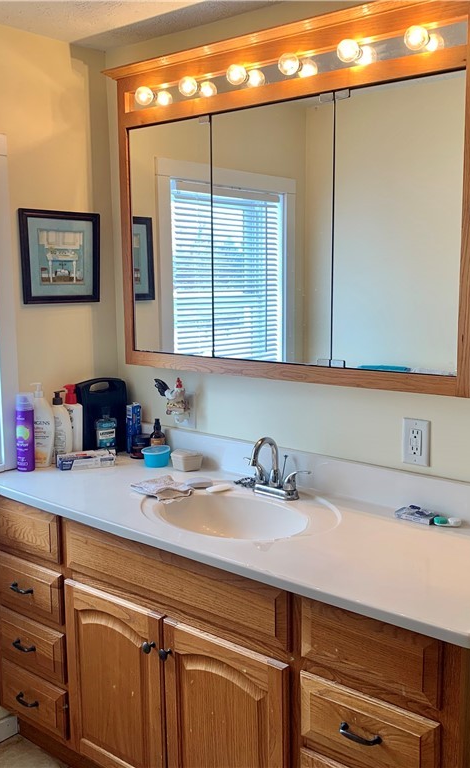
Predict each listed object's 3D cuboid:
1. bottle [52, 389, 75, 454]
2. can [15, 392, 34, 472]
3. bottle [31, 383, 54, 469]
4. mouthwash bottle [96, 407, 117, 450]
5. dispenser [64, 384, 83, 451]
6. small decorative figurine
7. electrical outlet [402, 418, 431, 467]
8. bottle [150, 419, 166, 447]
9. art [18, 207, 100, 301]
[{"bbox_3d":[-0.555,0.137,2.412,0.086,0.231,0.058,-1,9,-5],"label":"bottle"},{"bbox_3d":[-0.630,0.144,2.317,0.055,0.238,0.055,-2,9,-8],"label":"can"},{"bbox_3d":[-0.599,0.127,2.349,0.090,0.260,0.060,-1,9,-5],"label":"bottle"},{"bbox_3d":[-0.421,0.153,2.518,0.065,0.154,0.042,-3,9,-18],"label":"mouthwash bottle"},{"bbox_3d":[-0.525,0.124,2.468,0.076,0.248,0.055,-2,9,-8],"label":"dispenser"},{"bbox_3d":[-0.199,0.051,2.405,0.120,0.143,0.065,7,11,40],"label":"small decorative figurine"},{"bbox_3d":[0.454,0.145,1.919,0.072,0.116,0.010,7,11,40],"label":"electrical outlet"},{"bbox_3d":[-0.246,0.179,2.466,0.048,0.134,0.048,-2,9,-8],"label":"bottle"},{"bbox_3d":[-0.540,-0.398,2.414,0.020,0.286,0.303,7,11,40],"label":"art"}]

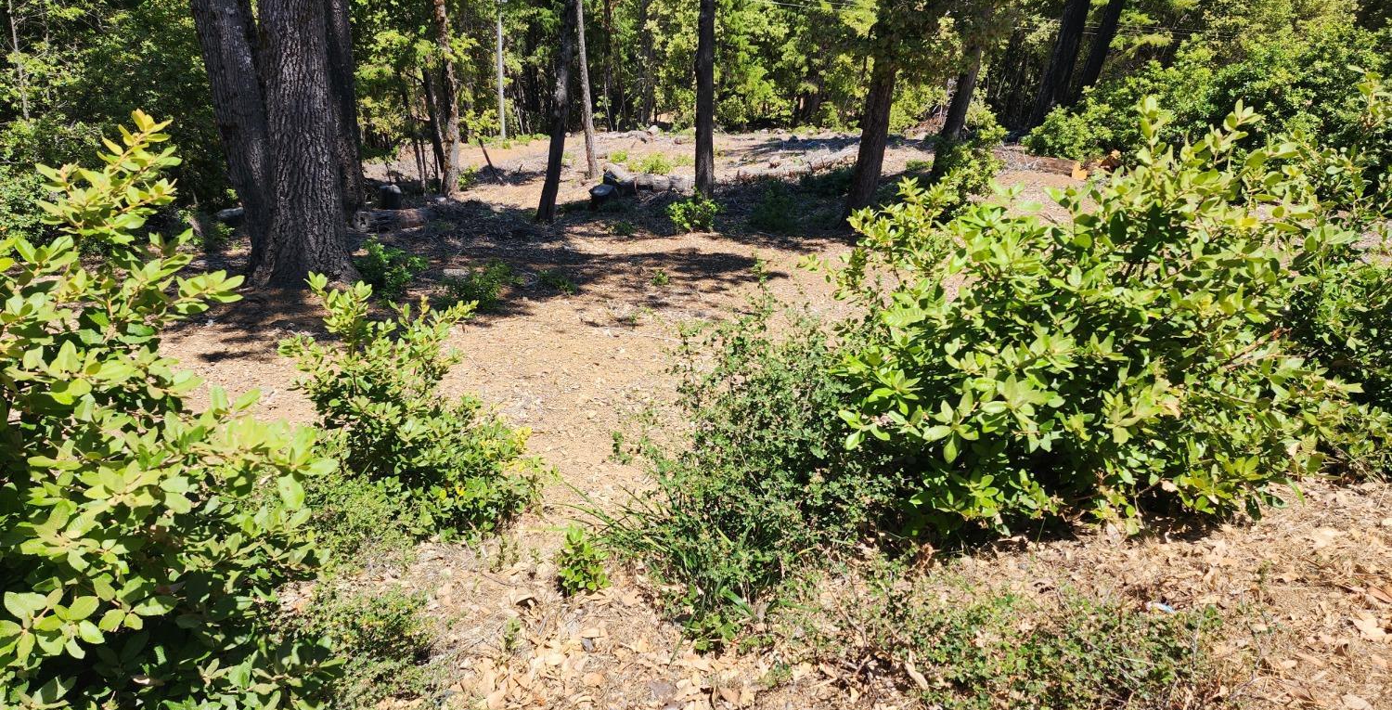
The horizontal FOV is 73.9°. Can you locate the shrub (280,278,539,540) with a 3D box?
[{"bbox_3d":[-1.040,0.152,3.450,0.850,0.830,0.700,-6,22,-17],"label":"shrub"}]

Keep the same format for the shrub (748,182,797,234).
[{"bbox_3d":[1.001,-1.941,12.200,0.660,0.550,0.550,1,21,0],"label":"shrub"}]

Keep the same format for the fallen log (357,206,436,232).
[{"bbox_3d":[-3.320,-1.594,10.584,0.240,0.240,1.200,18,22,30],"label":"fallen log"}]

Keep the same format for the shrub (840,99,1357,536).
[{"bbox_3d":[1.226,-0.151,3.050,1.437,1.284,1.221,9,26,14],"label":"shrub"}]

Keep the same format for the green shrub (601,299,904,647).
[{"bbox_3d":[0.138,0.311,2.450,0.765,0.891,0.650,3,25,0],"label":"green shrub"}]

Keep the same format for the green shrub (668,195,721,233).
[{"bbox_3d":[-0.024,-1.576,10.300,0.590,0.367,0.531,3,25,0],"label":"green shrub"}]

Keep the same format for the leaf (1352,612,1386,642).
[{"bbox_3d":[1.905,0.769,2.620,0.070,0.020,0.085,19,27,38],"label":"leaf"}]

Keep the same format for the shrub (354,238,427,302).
[{"bbox_3d":[-2.610,-0.738,7.900,0.580,0.420,0.500,-6,22,-18],"label":"shrub"}]

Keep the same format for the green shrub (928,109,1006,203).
[{"bbox_3d":[3.931,-2.924,13.500,1.043,1.272,0.939,3,25,0],"label":"green shrub"}]

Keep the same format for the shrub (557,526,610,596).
[{"bbox_3d":[-0.295,0.541,2.430,0.133,0.179,0.127,3,25,0],"label":"shrub"}]

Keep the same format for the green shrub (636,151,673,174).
[{"bbox_3d":[-1.022,-4.777,23.000,0.880,0.500,0.750,1,21,0],"label":"green shrub"}]

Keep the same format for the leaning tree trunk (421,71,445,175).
[{"bbox_3d":[-4.705,-4.138,16.582,0.220,1.931,0.220,-8,27,-14],"label":"leaning tree trunk"}]

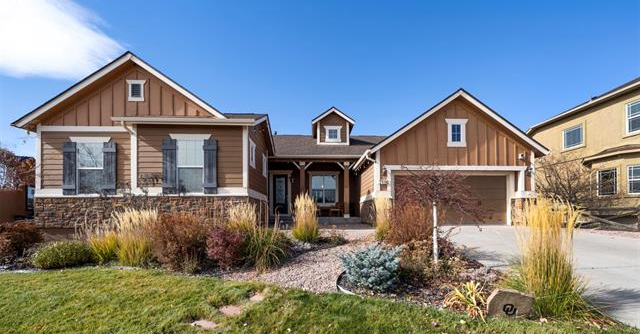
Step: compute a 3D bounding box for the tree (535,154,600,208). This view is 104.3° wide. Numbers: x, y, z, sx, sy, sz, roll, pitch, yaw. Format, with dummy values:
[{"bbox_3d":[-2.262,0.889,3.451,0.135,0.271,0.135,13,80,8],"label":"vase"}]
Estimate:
[{"bbox_3d":[11.445,1.040,11.500,2.600,3.000,2.500,0,-4,0],"label":"tree"}]

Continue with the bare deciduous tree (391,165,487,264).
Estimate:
[{"bbox_3d":[2.573,1.031,5.400,1.900,2.050,1.800,0,-4,0],"label":"bare deciduous tree"}]

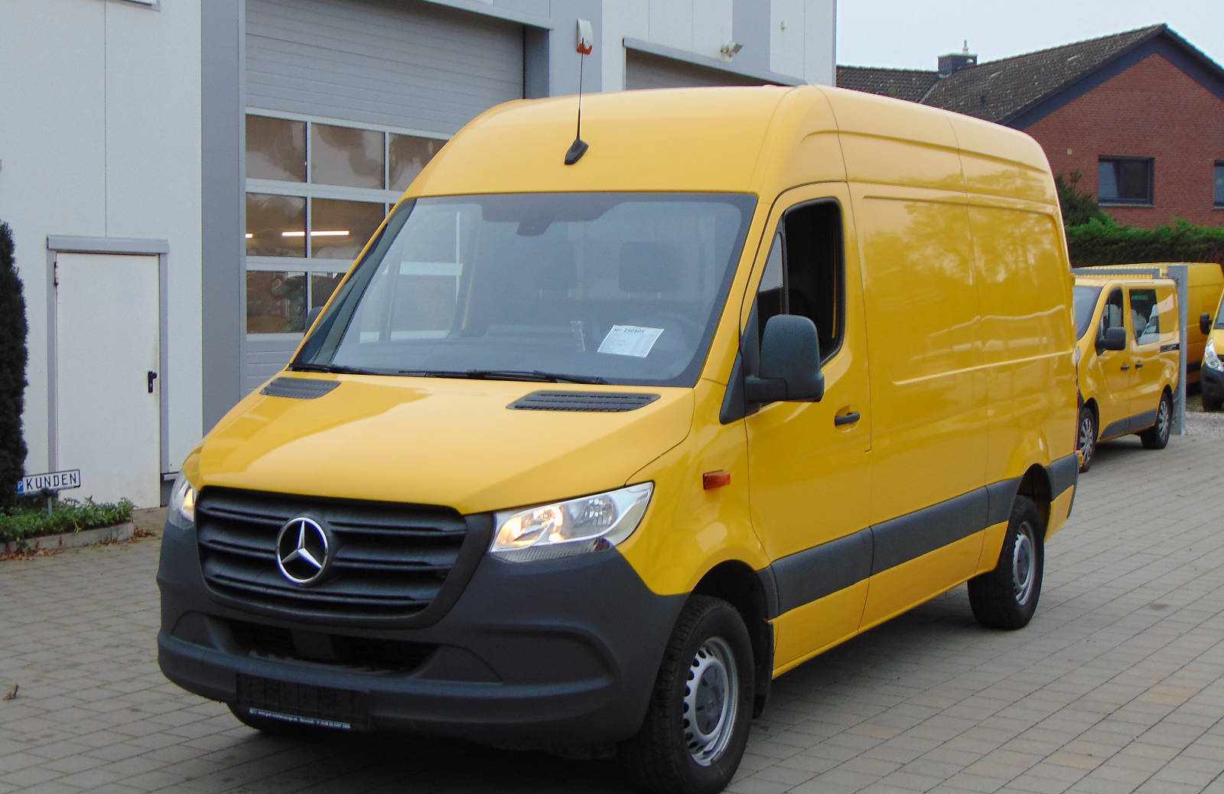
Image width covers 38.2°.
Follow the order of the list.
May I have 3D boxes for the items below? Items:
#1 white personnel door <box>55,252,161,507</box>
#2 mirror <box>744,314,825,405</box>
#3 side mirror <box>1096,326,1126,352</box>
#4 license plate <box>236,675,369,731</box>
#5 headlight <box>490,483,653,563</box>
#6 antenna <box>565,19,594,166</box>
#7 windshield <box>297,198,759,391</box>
[{"bbox_3d":[-3.881,-0.086,13.597,0.070,2.000,1.000,2,3,33],"label":"white personnel door"},{"bbox_3d":[0.588,-0.134,6.128,0.245,0.310,0.170,2,5,29],"label":"mirror"},{"bbox_3d":[4.880,-0.572,17.300,0.250,0.270,0.170,2,4,30],"label":"side mirror"},{"bbox_3d":[-0.975,0.962,5.574,0.530,0.125,0.025,2,5,29],"label":"license plate"},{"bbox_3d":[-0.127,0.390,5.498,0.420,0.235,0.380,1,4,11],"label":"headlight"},{"bbox_3d":[-0.140,-1.157,6.901,0.060,0.500,0.170,2,5,29],"label":"antenna"},{"bbox_3d":[-0.341,-0.415,6.599,1.760,1.010,0.150,2,-39,29],"label":"windshield"}]

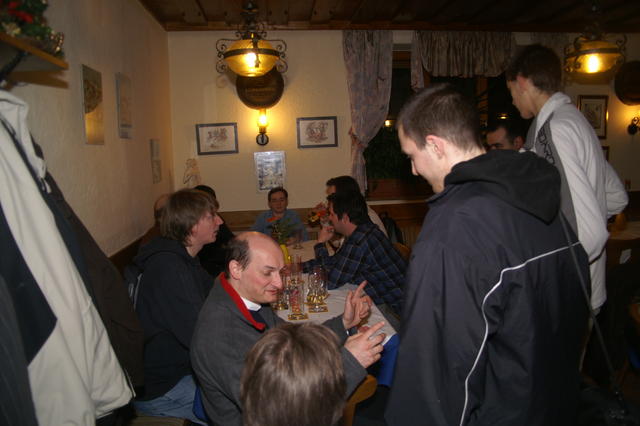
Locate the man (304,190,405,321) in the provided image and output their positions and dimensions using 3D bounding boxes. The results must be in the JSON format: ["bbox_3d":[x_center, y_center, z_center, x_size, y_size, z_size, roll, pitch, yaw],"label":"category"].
[{"bbox_3d":[0.225,0.519,2.700,0.680,1.290,0.490,-1,8,8],"label":"man"}]

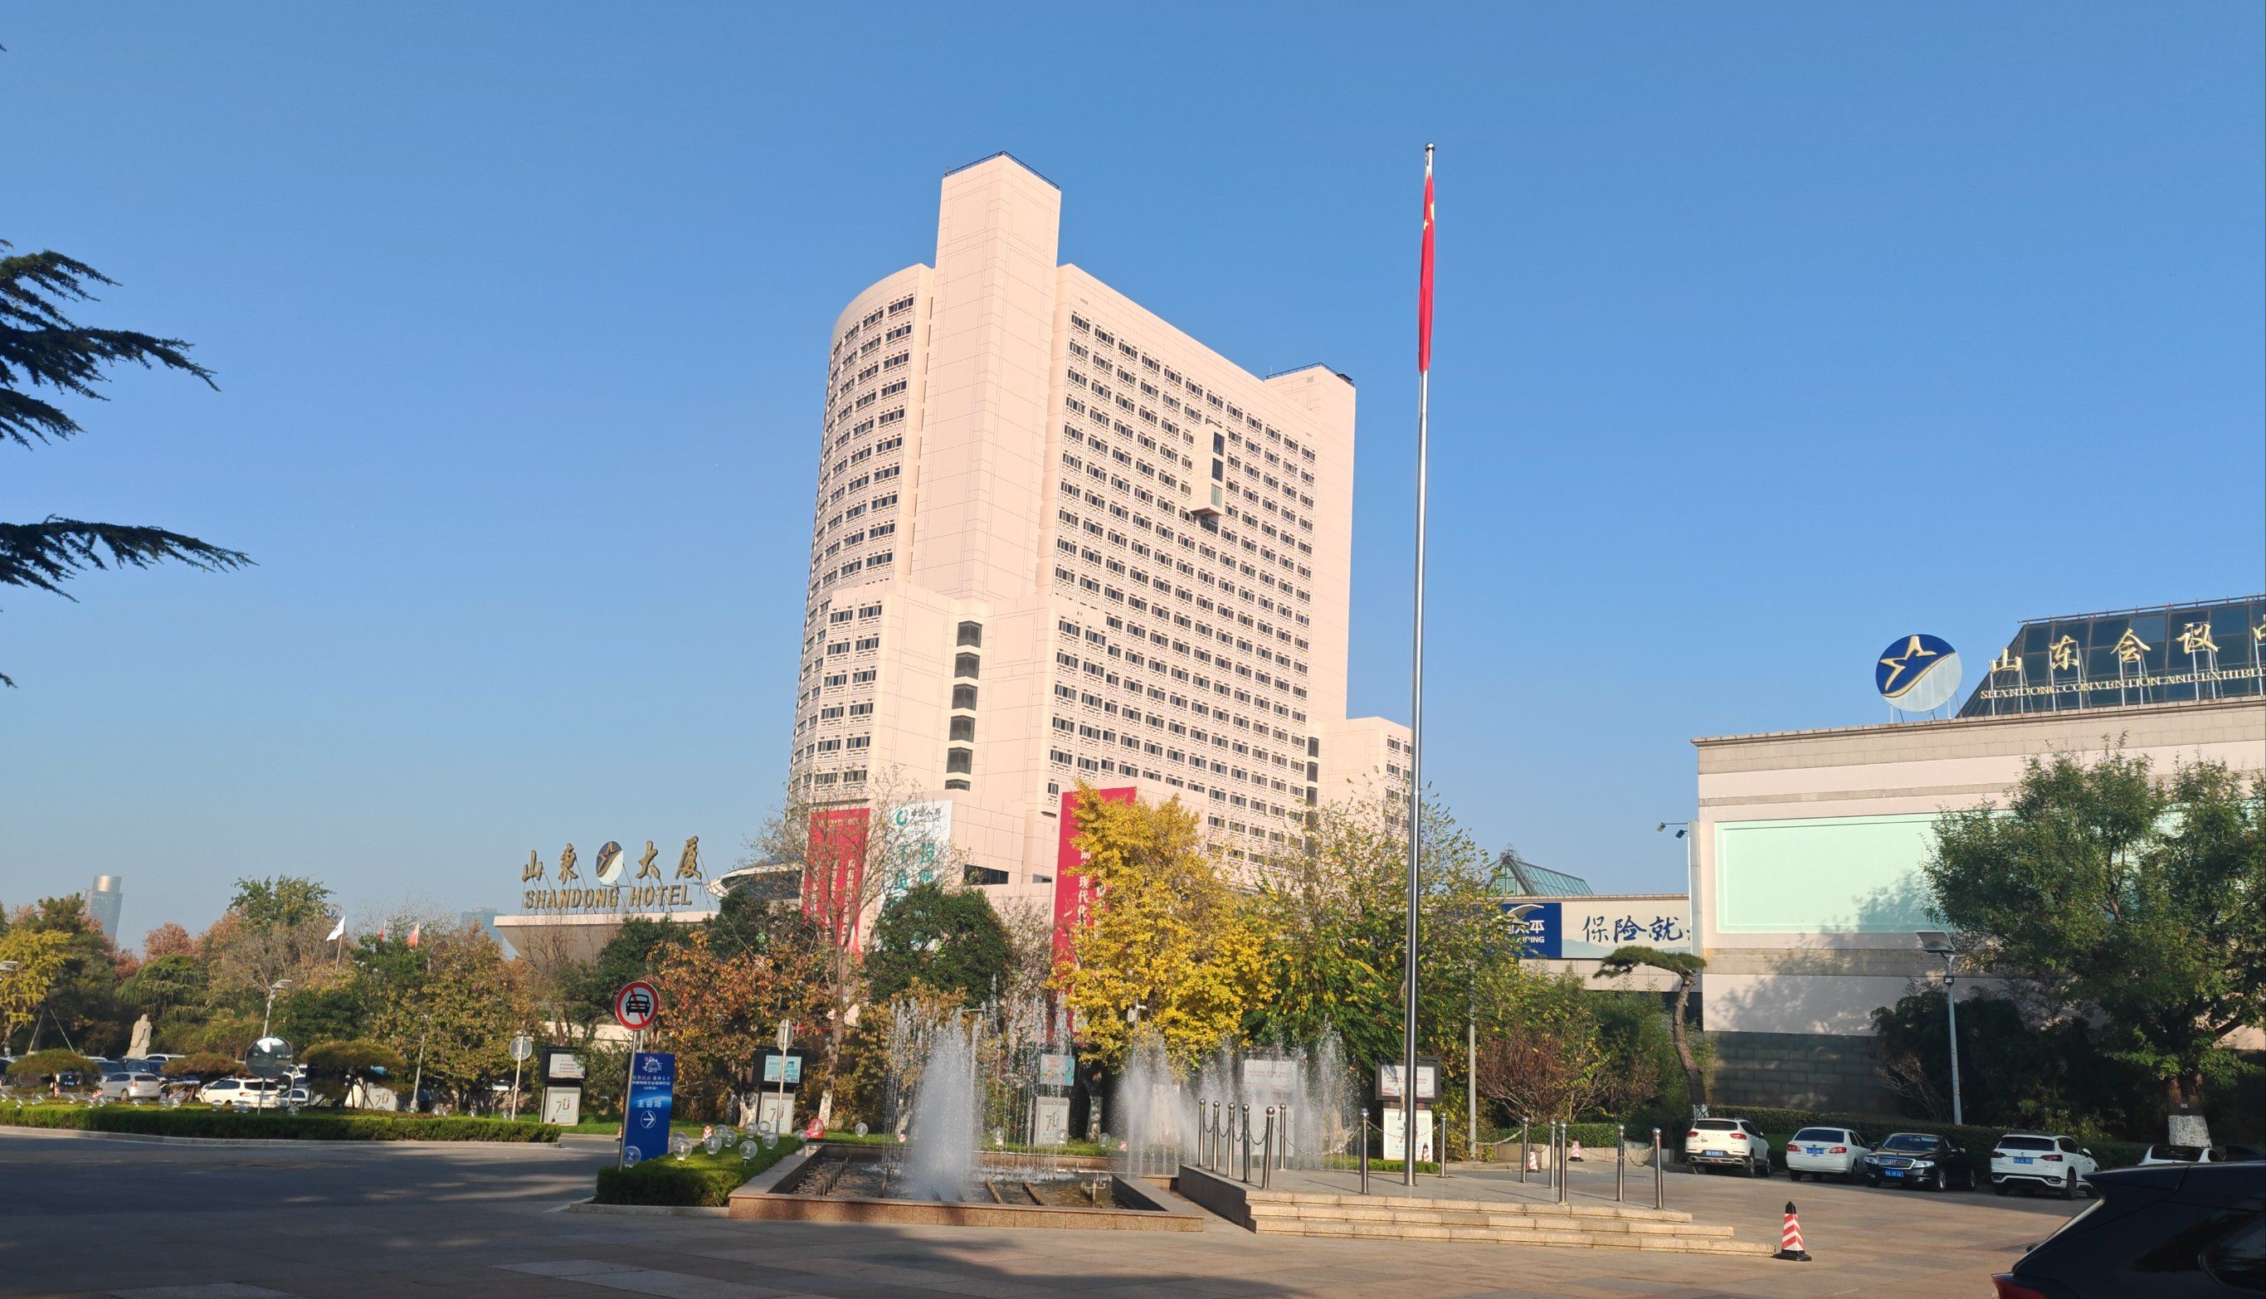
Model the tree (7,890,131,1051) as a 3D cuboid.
[{"bbox_3d":[-73.240,22.598,121.369,8.250,11.620,8.250,11,-16,-29],"label":"tree"}]

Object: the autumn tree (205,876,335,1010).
[{"bbox_3d":[-66.053,24.367,135.000,8.800,14.500,8.800,9,-14,-24],"label":"autumn tree"}]

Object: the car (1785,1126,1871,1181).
[{"bbox_3d":[21.978,15.966,56.000,1.760,1.480,4.540,1,-13,10],"label":"car"}]

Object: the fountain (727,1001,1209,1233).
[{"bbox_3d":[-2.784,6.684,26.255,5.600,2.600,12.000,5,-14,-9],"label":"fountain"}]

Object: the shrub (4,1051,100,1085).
[{"bbox_3d":[-47.695,18.566,78.000,3.400,1.700,3.400,10,-15,-29],"label":"shrub"}]

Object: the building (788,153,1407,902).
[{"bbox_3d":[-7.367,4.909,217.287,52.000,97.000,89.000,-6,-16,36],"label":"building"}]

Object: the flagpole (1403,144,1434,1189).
[{"bbox_3d":[4.612,-0.305,28.297,0.320,17.110,0.320,1,-13,9],"label":"flagpole"}]

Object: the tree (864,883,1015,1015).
[{"bbox_3d":[-6.018,10.921,54.871,4.580,7.400,4.580,5,-14,-5],"label":"tree"}]

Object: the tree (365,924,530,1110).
[{"bbox_3d":[-29.885,15.924,77.000,6.300,7.800,6.300,8,-14,-20],"label":"tree"}]

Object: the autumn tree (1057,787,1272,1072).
[{"bbox_3d":[0.893,8.804,49.657,5.840,9.830,5.840,3,-14,2],"label":"autumn tree"}]

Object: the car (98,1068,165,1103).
[{"bbox_3d":[-56.015,24.286,98.284,4.400,1.500,1.760,-7,-17,36],"label":"car"}]

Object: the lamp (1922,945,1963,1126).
[{"bbox_3d":[26.636,13.310,58.000,1.150,7.200,0.600,1,-13,10],"label":"lamp"}]

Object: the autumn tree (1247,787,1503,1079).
[{"bbox_3d":[6.537,8.469,47.637,6.710,9.660,6.710,1,-14,8],"label":"autumn tree"}]

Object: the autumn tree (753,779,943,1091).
[{"bbox_3d":[-8.448,8.730,52.226,5.680,10.410,5.680,5,-14,-8],"label":"autumn tree"}]

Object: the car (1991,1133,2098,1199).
[{"bbox_3d":[26.414,14.988,51.400,1.860,1.660,4.600,0,-13,13],"label":"car"}]

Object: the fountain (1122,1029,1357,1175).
[{"bbox_3d":[2.133,8.941,35.200,4.600,2.700,3.500,2,-13,4],"label":"fountain"}]

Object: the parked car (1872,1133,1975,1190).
[{"bbox_3d":[20.749,13.461,46.530,1.840,1.470,4.880,-7,-17,37],"label":"parked car"}]

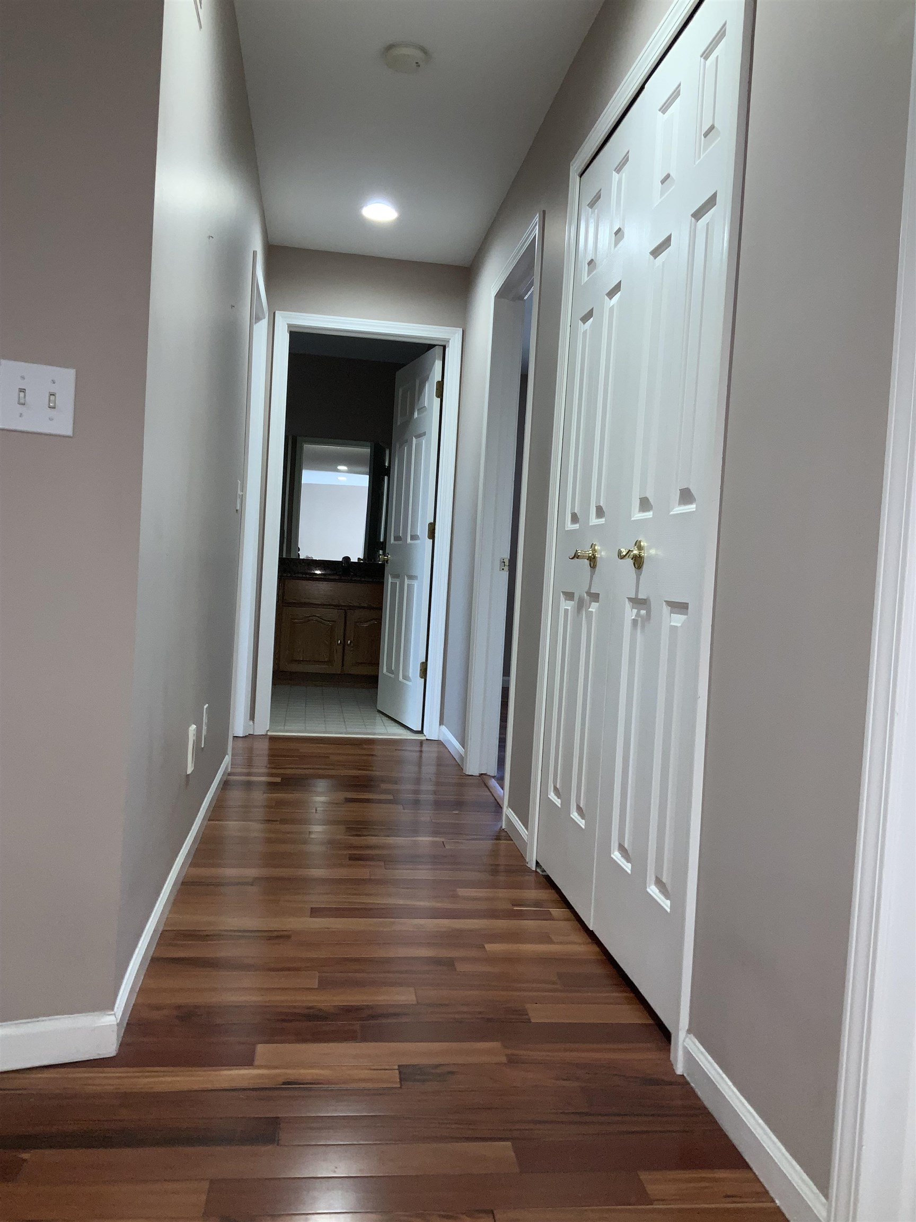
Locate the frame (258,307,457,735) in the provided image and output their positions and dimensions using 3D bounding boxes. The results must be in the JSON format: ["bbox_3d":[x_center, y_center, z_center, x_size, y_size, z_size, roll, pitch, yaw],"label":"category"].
[{"bbox_3d":[-0.511,-0.411,5.257,0.950,2.118,0.130,3,2,-8],"label":"frame"}]

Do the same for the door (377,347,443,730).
[{"bbox_3d":[-0.283,-0.392,5.782,0.042,2.020,0.790,2,2,-18],"label":"door"}]

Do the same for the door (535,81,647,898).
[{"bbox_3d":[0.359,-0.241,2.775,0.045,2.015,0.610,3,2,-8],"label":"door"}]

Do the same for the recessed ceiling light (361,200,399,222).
[{"bbox_3d":[-0.342,-1.747,4.497,0.165,0.020,0.165,3,2,-8],"label":"recessed ceiling light"}]

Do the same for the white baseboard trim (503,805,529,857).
[{"bbox_3d":[0.200,0.726,3.363,0.016,0.074,0.390,3,2,-8],"label":"white baseboard trim"}]

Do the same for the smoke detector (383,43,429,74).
[{"bbox_3d":[-0.157,-1.671,3.108,0.137,0.036,0.137,3,2,-8],"label":"smoke detector"}]

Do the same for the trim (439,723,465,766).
[{"bbox_3d":[-0.022,0.653,4.921,0.016,0.074,0.780,3,2,-8],"label":"trim"}]

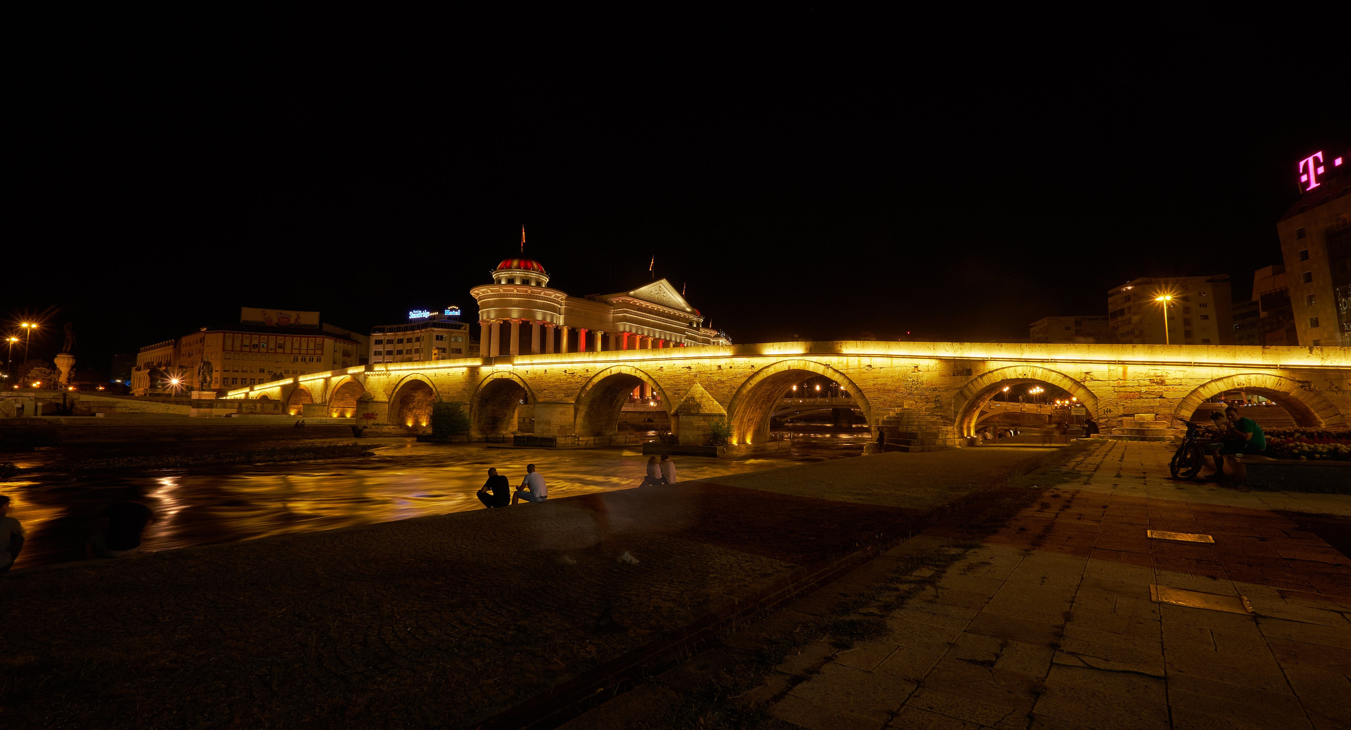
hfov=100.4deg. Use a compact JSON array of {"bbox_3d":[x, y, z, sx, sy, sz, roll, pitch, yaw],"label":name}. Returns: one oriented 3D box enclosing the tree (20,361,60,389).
[{"bbox_3d":[-158.000,2.919,140.000,6.000,7.500,6.000,0,-5,0],"label":"tree"}]

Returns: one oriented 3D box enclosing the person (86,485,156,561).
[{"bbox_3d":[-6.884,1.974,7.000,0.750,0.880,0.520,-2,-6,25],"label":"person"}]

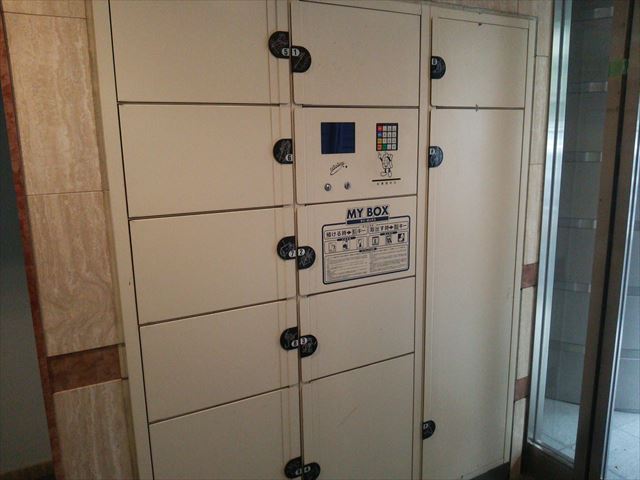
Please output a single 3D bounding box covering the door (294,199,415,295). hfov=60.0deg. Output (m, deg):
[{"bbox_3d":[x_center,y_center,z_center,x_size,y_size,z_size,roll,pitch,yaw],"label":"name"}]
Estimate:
[{"bbox_3d":[0.120,0.009,1.718,0.442,0.263,0.025,-7,13,-30],"label":"door"}]

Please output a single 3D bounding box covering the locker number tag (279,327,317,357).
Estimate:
[{"bbox_3d":[-0.059,0.305,1.647,0.126,0.098,0.012,-7,13,-30],"label":"locker number tag"}]

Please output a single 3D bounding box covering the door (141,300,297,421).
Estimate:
[{"bbox_3d":[-0.262,0.325,1.546,0.449,0.264,0.025,-7,13,-30],"label":"door"}]

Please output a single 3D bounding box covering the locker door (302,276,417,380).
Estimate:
[{"bbox_3d":[0.126,0.277,1.772,0.440,0.261,0.025,-7,13,-30],"label":"locker door"}]

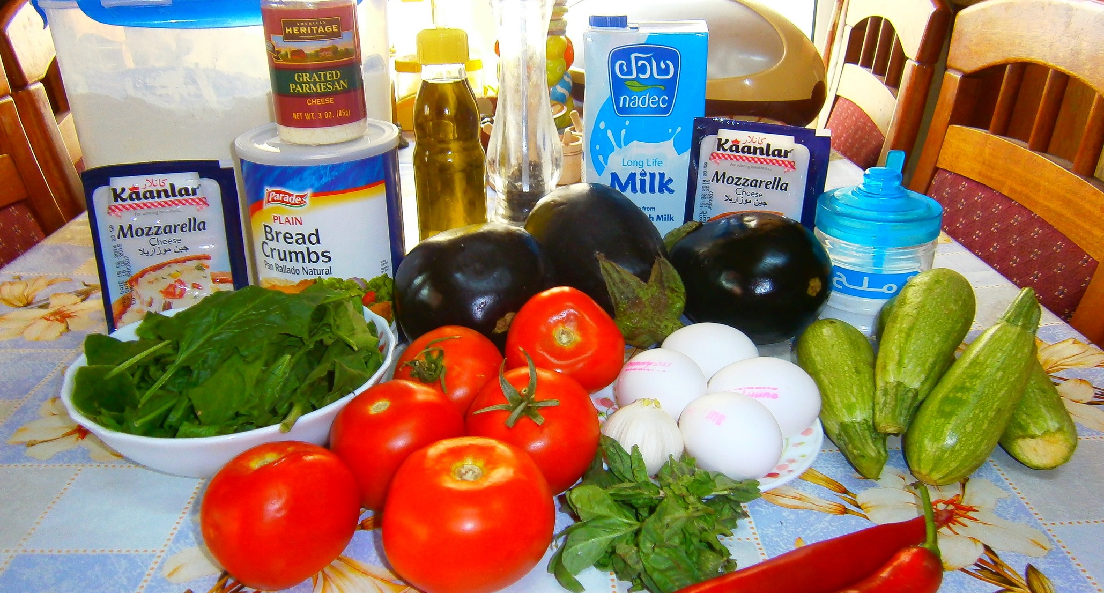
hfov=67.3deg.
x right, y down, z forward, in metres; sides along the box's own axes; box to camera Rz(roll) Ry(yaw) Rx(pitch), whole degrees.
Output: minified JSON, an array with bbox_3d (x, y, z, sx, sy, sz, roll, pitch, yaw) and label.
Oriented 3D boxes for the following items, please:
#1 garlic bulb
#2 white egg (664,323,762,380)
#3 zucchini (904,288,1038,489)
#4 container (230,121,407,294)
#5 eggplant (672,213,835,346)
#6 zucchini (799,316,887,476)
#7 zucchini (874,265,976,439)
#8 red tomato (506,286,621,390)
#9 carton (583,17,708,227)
[{"bbox_3d":[0.046,0.070,0.414,0.041,0.039,0.041,2,25,7],"label":"garlic bulb"},{"bbox_3d":[0.091,0.037,0.489,0.059,0.044,0.044,-1,25,0],"label":"white egg"},{"bbox_3d":[0.243,0.043,0.462,0.045,0.045,0.170,19,39,35],"label":"zucchini"},{"bbox_3d":[-0.149,-0.038,0.565,0.103,0.140,0.103,1,25,4],"label":"container"},{"bbox_3d":[0.132,-0.015,0.578,0.090,0.090,0.138,-15,22,-27],"label":"eggplant"},{"bbox_3d":[0.170,0.056,0.477,0.042,0.042,0.128,2,30,6],"label":"zucchini"},{"bbox_3d":[0.215,0.029,0.483,0.047,0.047,0.123,14,43,29],"label":"zucchini"},{"bbox_3d":[0.007,0.026,0.519,0.074,0.074,0.066,-1,-18,0],"label":"red tomato"},{"bbox_3d":[0.072,-0.125,0.674,0.091,0.204,0.061,2,26,4],"label":"carton"}]

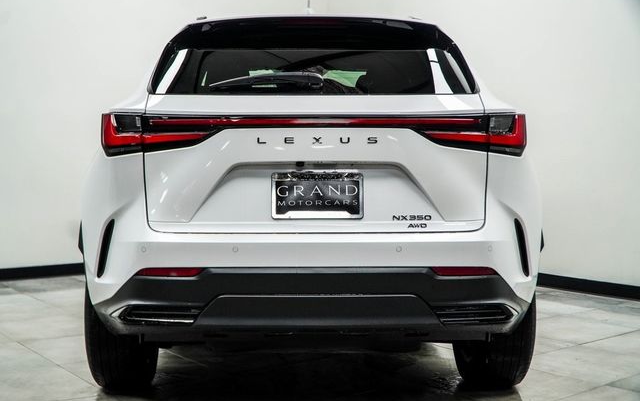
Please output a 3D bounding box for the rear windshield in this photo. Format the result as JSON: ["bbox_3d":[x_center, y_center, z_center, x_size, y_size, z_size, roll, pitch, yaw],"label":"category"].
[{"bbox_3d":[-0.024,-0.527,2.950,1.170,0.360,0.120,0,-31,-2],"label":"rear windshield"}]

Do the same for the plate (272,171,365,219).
[{"bbox_3d":[-0.007,-0.015,2.710,0.310,0.160,0.018,0,2,-2],"label":"plate"}]

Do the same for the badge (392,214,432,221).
[{"bbox_3d":[0.312,0.059,2.700,0.132,0.023,0.006,0,2,-2],"label":"badge"}]

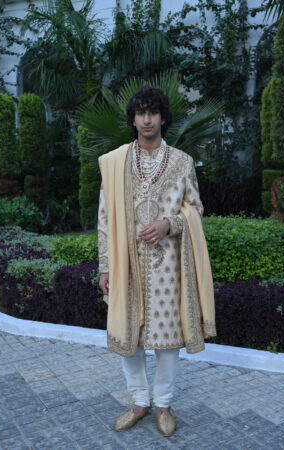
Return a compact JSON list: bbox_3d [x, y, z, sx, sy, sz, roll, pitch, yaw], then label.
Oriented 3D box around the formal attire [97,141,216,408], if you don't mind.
[{"bbox_3d":[0.079,0.278,2.553,0.622,1.421,0.380,1,7,2],"label":"formal attire"}]

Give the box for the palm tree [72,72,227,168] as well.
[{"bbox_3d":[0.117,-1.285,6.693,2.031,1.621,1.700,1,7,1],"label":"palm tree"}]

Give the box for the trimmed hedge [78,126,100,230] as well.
[{"bbox_3d":[-0.848,-0.743,8.272,0.458,1.826,0.450,0,7,-6],"label":"trimmed hedge"}]

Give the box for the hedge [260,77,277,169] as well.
[{"bbox_3d":[2.448,-1.835,9.041,0.501,1.713,0.510,2,7,15],"label":"hedge"}]

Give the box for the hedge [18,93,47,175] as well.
[{"bbox_3d":[-2.036,-1.675,9.066,0.521,1.539,0.530,-1,7,-12],"label":"hedge"}]

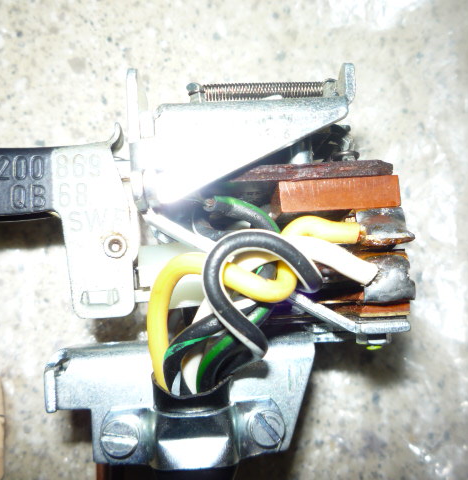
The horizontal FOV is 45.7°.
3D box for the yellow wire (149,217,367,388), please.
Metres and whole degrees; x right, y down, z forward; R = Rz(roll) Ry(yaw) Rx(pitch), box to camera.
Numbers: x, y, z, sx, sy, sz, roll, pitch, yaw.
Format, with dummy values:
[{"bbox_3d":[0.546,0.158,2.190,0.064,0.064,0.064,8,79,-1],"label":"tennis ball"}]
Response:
[{"bbox_3d":[0.004,0.010,0.084,0.034,0.013,0.029,0,87,0],"label":"yellow wire"}]

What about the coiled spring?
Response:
[{"bbox_3d":[0.005,-0.024,0.090,0.021,0.003,0.003,-1,90,0],"label":"coiled spring"}]

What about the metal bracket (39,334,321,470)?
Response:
[{"bbox_3d":[-0.009,0.026,0.090,0.044,0.013,0.021,0,87,0],"label":"metal bracket"}]

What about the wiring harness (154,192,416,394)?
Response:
[{"bbox_3d":[0.008,0.008,0.085,0.041,0.019,0.032,0,87,0],"label":"wiring harness"}]

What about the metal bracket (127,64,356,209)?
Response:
[{"bbox_3d":[0.001,-0.017,0.091,0.037,0.013,0.024,0,87,0],"label":"metal bracket"}]

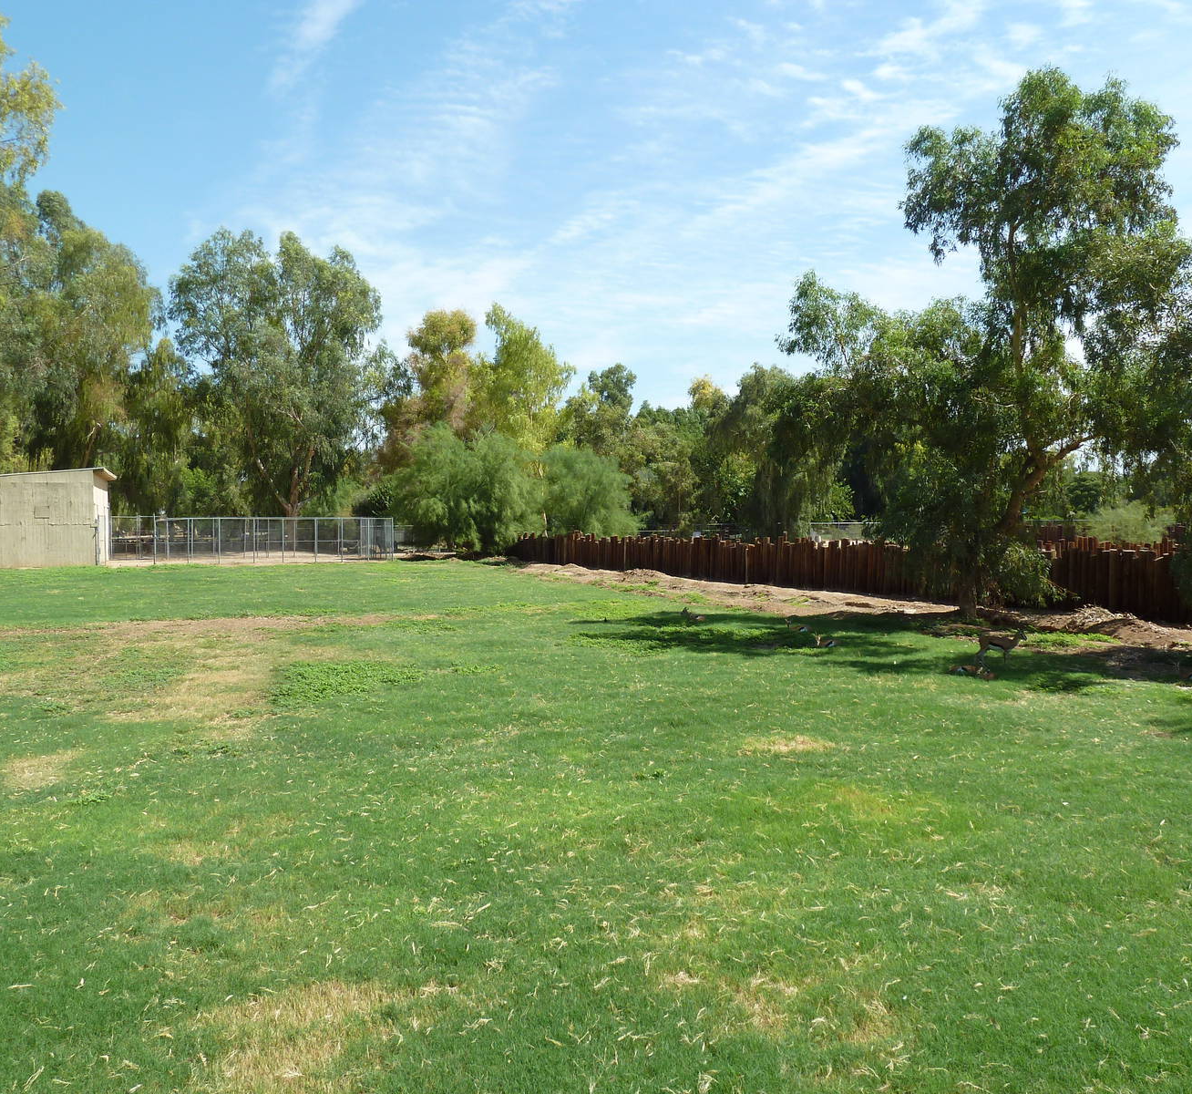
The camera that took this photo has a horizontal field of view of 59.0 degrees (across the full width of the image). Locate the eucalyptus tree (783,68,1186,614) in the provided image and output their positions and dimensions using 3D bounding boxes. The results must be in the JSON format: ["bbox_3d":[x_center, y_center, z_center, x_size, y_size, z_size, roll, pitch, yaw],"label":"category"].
[{"bbox_3d":[8.914,-4.687,24.200,9.200,12.591,8.300,0,2,0],"label":"eucalyptus tree"}]

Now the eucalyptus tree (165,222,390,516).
[{"bbox_3d":[-19.706,-9.692,66.000,13.900,20.385,12.500,0,2,0],"label":"eucalyptus tree"}]

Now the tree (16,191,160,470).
[{"bbox_3d":[-32.772,-11.233,68.000,9.800,23.362,9.500,0,2,0],"label":"tree"}]

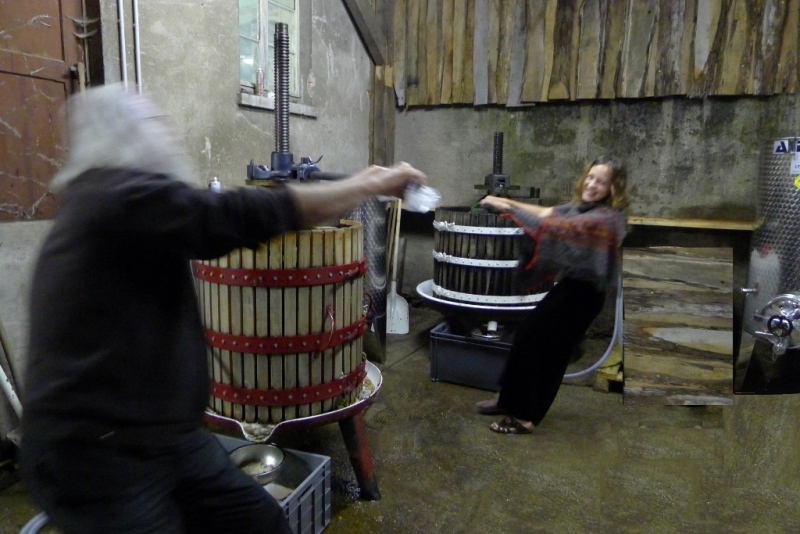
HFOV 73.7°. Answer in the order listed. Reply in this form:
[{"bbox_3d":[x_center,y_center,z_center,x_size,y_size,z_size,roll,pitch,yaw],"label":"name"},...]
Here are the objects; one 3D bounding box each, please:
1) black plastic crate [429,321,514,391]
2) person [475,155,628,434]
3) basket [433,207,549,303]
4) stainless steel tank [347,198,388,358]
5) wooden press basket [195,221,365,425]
[{"bbox_3d":[0.565,0.597,3.621,0.600,0.335,0.400,5,9,25],"label":"black plastic crate"},{"bbox_3d":[0.828,0.140,2.918,0.800,1.460,0.520,-4,10,-30],"label":"person"},{"bbox_3d":[0.630,-0.095,3.552,0.820,0.540,0.820,2,8,10],"label":"basket"},{"bbox_3d":[-0.401,0.086,3.923,0.620,1.240,0.620,-5,10,-36],"label":"stainless steel tank"},{"bbox_3d":[-0.510,0.183,2.324,0.730,0.735,0.730,-1,8,-11],"label":"wooden press basket"}]

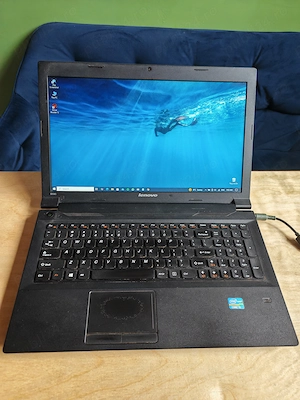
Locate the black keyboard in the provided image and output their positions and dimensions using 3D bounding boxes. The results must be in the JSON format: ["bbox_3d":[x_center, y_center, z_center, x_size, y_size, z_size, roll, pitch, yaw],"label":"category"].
[{"bbox_3d":[0.000,0.080,0.477,0.341,0.008,0.104,0,50,-4],"label":"black keyboard"}]

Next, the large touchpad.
[{"bbox_3d":[-0.038,0.157,0.407,0.093,0.004,0.070,0,50,-4],"label":"large touchpad"}]

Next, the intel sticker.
[{"bbox_3d":[0.122,0.146,0.425,0.022,0.001,0.017,0,50,-4],"label":"intel sticker"}]

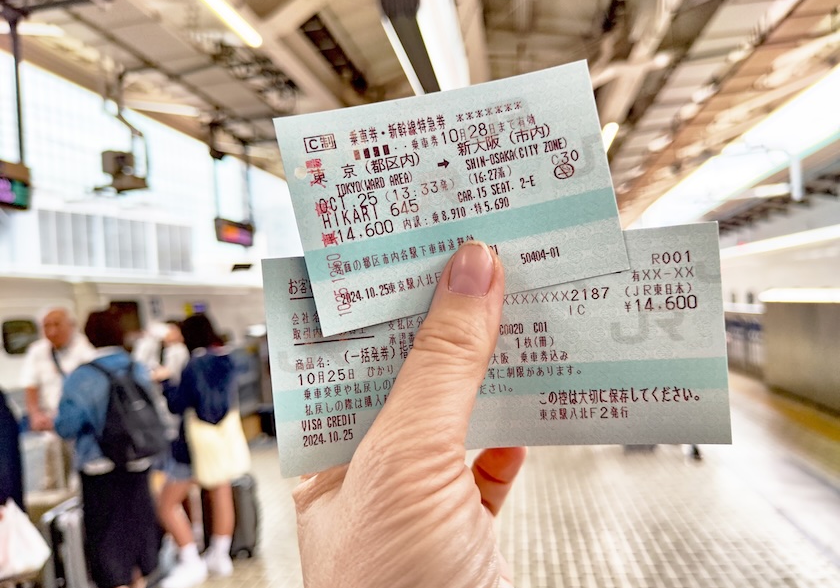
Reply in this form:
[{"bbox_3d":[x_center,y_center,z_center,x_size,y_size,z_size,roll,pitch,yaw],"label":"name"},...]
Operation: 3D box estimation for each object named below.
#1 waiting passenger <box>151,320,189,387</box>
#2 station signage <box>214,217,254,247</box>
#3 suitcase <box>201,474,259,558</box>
[{"bbox_3d":[-2.032,0.987,4.800,0.340,1.550,0.430,-3,-1,-28],"label":"waiting passenger"},{"bbox_3d":[-3.140,-1.034,9.833,0.120,0.350,1.160,-4,-1,9],"label":"station signage"},{"bbox_3d":[-1.262,1.443,3.880,0.345,0.515,0.230,-4,-1,39],"label":"suitcase"}]

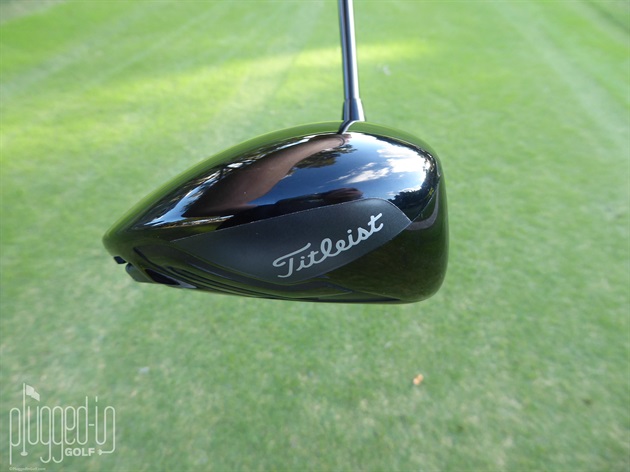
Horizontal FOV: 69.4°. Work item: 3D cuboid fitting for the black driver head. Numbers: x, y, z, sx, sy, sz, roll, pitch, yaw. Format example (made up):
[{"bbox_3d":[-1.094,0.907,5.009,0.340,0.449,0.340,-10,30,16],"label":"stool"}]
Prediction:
[{"bbox_3d":[-0.017,-0.008,0.165,0.116,0.061,0.121,-1,6,1],"label":"black driver head"}]

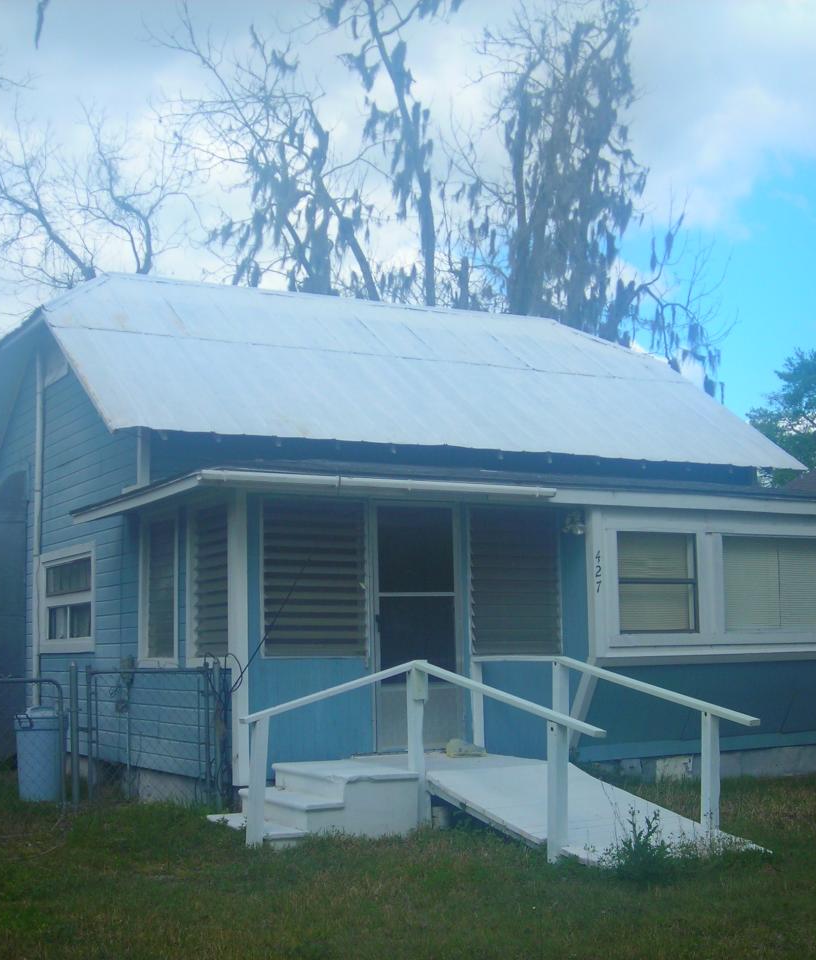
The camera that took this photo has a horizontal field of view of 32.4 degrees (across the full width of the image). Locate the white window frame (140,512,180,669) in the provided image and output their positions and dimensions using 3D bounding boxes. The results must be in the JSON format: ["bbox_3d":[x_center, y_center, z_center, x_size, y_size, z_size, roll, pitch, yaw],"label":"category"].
[{"bbox_3d":[-2.218,0.981,12.563,0.083,1.331,1.040,3,-8,-29],"label":"white window frame"}]

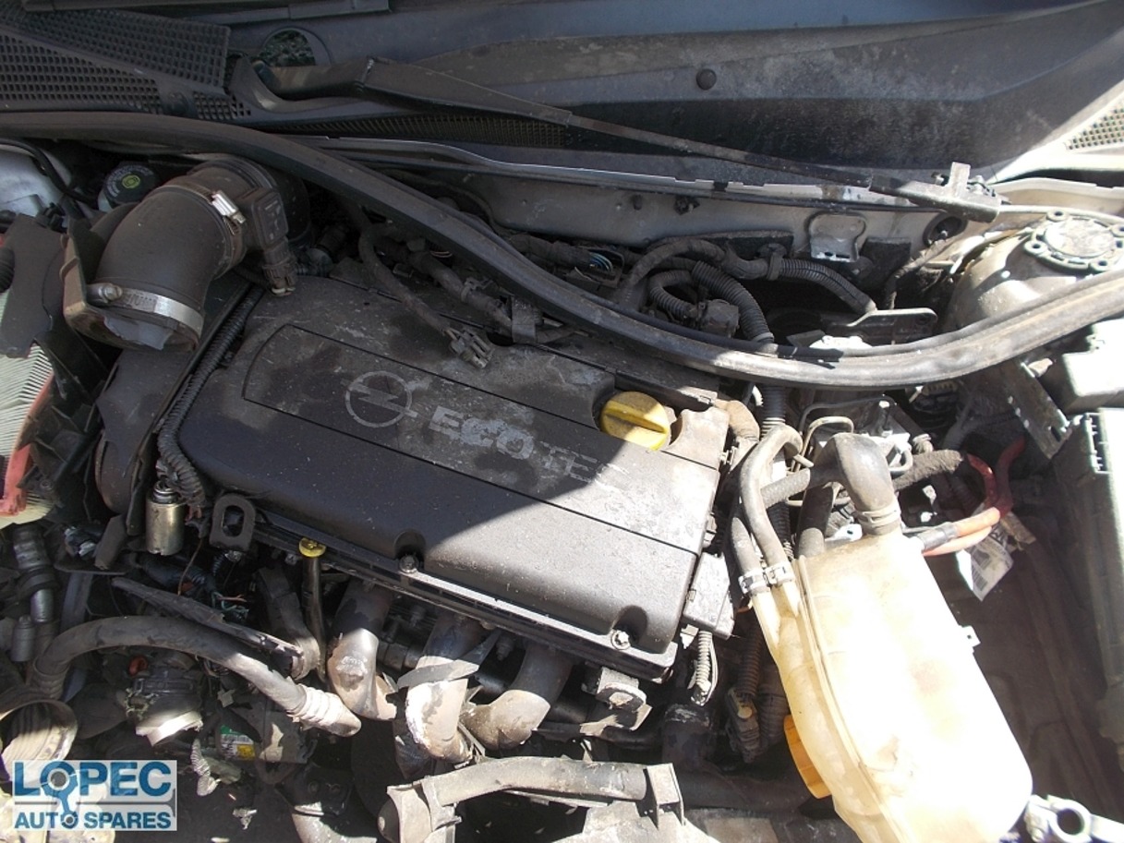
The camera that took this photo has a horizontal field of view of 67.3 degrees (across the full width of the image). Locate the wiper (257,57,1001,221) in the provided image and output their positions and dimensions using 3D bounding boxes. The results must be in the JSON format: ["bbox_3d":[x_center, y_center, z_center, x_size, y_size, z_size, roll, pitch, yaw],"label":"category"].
[{"bbox_3d":[0.066,-0.278,0.804,0.741,0.063,0.047,10,59,1],"label":"wiper"}]

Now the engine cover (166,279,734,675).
[{"bbox_3d":[-0.091,0.038,0.790,0.458,0.100,0.240,18,61,4],"label":"engine cover"}]

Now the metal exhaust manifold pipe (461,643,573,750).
[{"bbox_3d":[-0.039,0.241,0.745,0.090,0.085,0.075,14,55,7],"label":"metal exhaust manifold pipe"}]

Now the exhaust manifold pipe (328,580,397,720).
[{"bbox_3d":[-0.191,0.224,0.816,0.053,0.109,0.121,-1,60,-6],"label":"exhaust manifold pipe"}]

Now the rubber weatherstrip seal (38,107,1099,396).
[{"bbox_3d":[-0.070,-0.180,0.850,1.240,0.085,0.250,11,54,8],"label":"rubber weatherstrip seal"}]

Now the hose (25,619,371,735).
[{"bbox_3d":[-0.340,0.234,0.788,0.312,0.081,0.075,7,59,-1],"label":"hose"}]

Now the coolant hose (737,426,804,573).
[{"bbox_3d":[0.178,0.062,0.725,0.057,0.041,0.127,13,59,3],"label":"coolant hose"}]

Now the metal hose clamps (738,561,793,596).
[{"bbox_3d":[0.171,0.131,0.705,0.041,0.020,0.018,-22,64,-17],"label":"metal hose clamps"}]

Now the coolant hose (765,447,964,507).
[{"bbox_3d":[0.288,0.051,0.810,0.202,0.039,0.023,-7,60,-9],"label":"coolant hose"}]

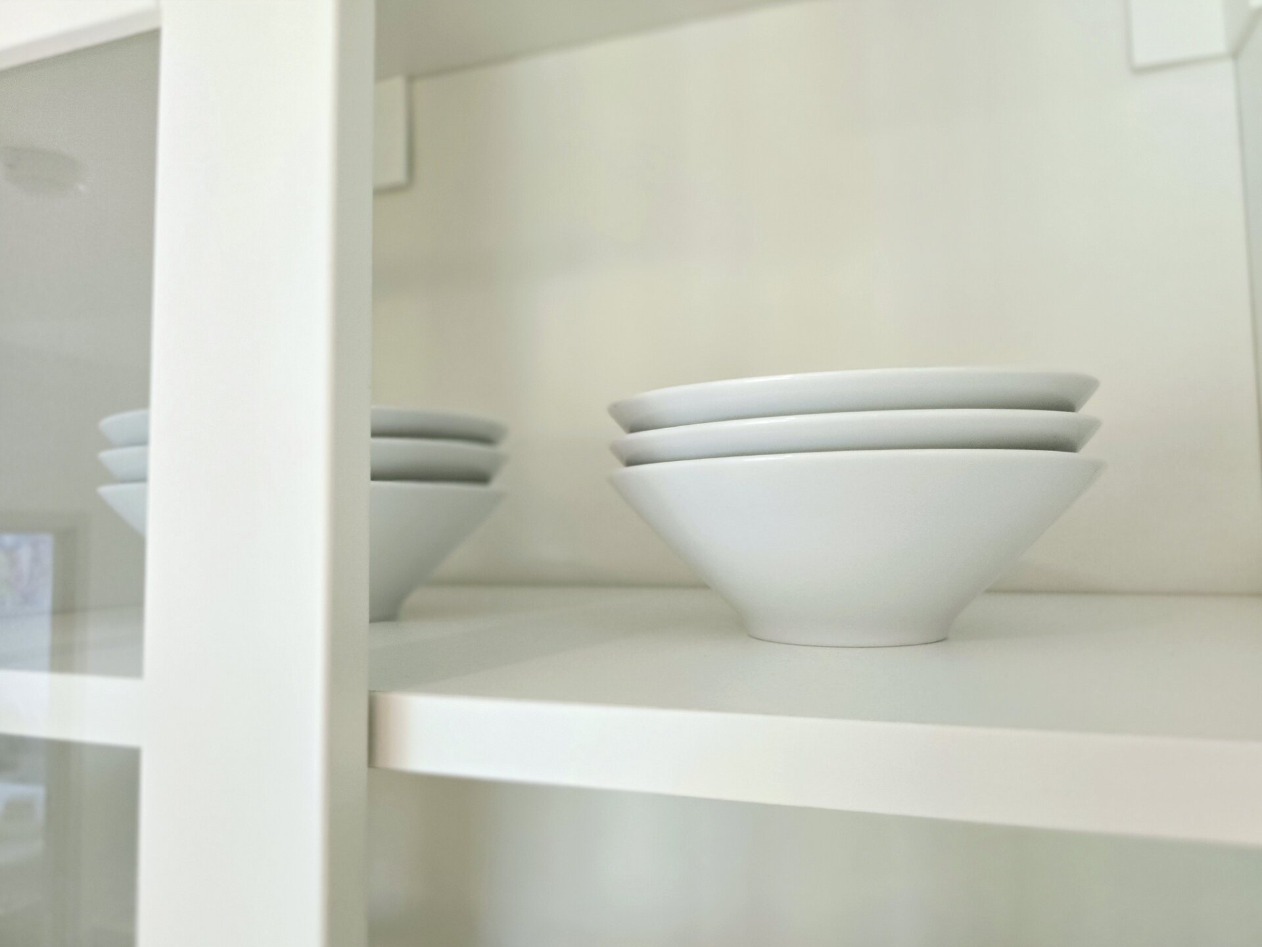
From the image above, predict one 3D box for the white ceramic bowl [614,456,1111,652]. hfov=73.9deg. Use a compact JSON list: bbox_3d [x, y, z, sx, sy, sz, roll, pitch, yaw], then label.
[{"bbox_3d":[0.078,0.029,0.309,0.175,0.060,0.175,-1,-4,0],"label":"white ceramic bowl"}]

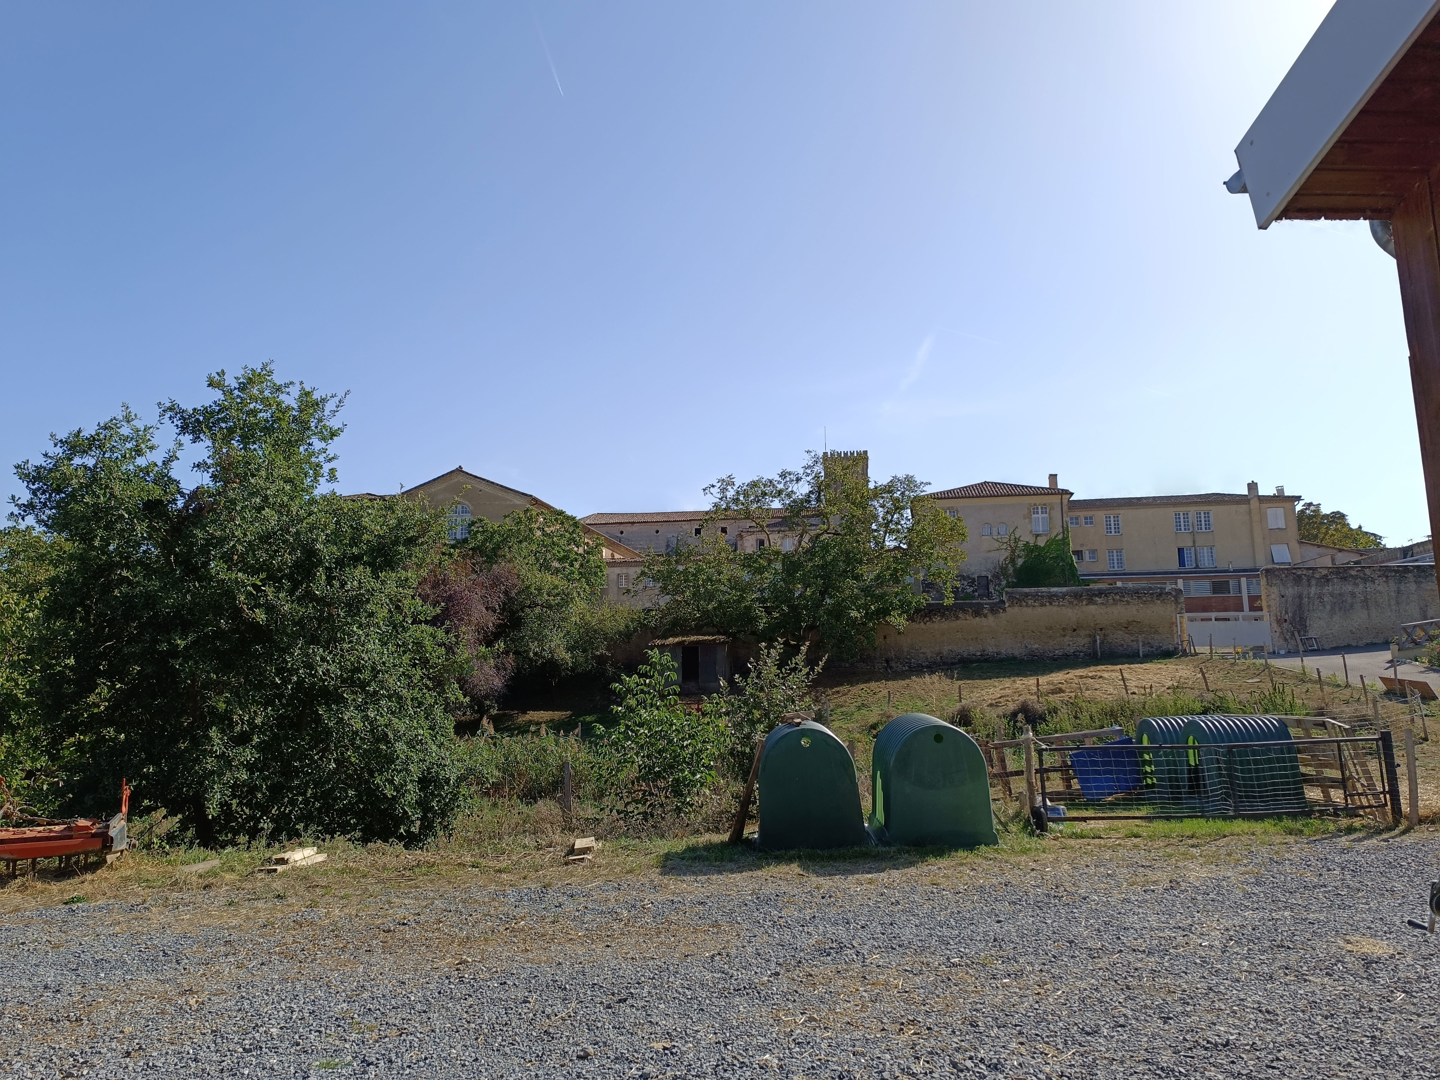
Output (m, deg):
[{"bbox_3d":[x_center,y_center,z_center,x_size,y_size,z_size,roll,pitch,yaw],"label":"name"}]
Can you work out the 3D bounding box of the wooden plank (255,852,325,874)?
[{"bbox_3d":[-4.141,3.160,9.749,0.180,0.055,0.826,-2,-10,10],"label":"wooden plank"}]

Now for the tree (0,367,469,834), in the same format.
[{"bbox_3d":[-6.116,0.733,13.017,5.600,6.269,5.200,4,-10,-25],"label":"tree"}]

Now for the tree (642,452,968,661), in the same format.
[{"bbox_3d":[4.040,1.108,48.923,15.507,11.189,13.500,-1,-10,5],"label":"tree"}]

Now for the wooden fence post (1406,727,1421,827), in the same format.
[{"bbox_3d":[8.852,3.045,12.831,0.115,1.230,0.115,3,-10,1],"label":"wooden fence post"}]

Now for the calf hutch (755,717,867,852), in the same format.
[{"bbox_3d":[1.055,2.911,12.101,1.220,1.370,1.400,-1,-10,2],"label":"calf hutch"}]

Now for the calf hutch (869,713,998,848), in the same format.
[{"bbox_3d":[2.507,2.850,12.079,1.220,1.370,1.400,0,-9,0],"label":"calf hutch"}]

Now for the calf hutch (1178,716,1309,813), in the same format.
[{"bbox_3d":[7.774,3.316,14.940,1.400,1.370,1.220,-1,-10,3],"label":"calf hutch"}]

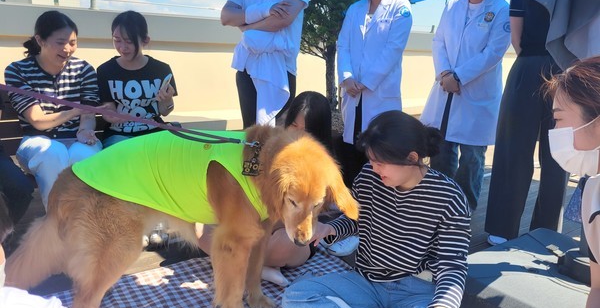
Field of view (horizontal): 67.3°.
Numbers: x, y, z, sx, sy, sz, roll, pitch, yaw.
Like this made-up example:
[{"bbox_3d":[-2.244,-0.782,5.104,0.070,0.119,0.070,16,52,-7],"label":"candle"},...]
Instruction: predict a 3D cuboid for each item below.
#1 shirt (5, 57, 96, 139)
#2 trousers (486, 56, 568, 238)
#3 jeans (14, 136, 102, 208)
[{"bbox_3d":[-1.305,-0.287,2.367,0.460,0.450,0.280,-8,13,-36],"label":"shirt"},{"bbox_3d":[1.228,-0.037,2.455,0.410,0.980,0.280,5,12,24],"label":"trousers"},{"bbox_3d":[-1.216,0.179,2.270,0.400,0.570,0.570,-8,13,-36],"label":"jeans"}]

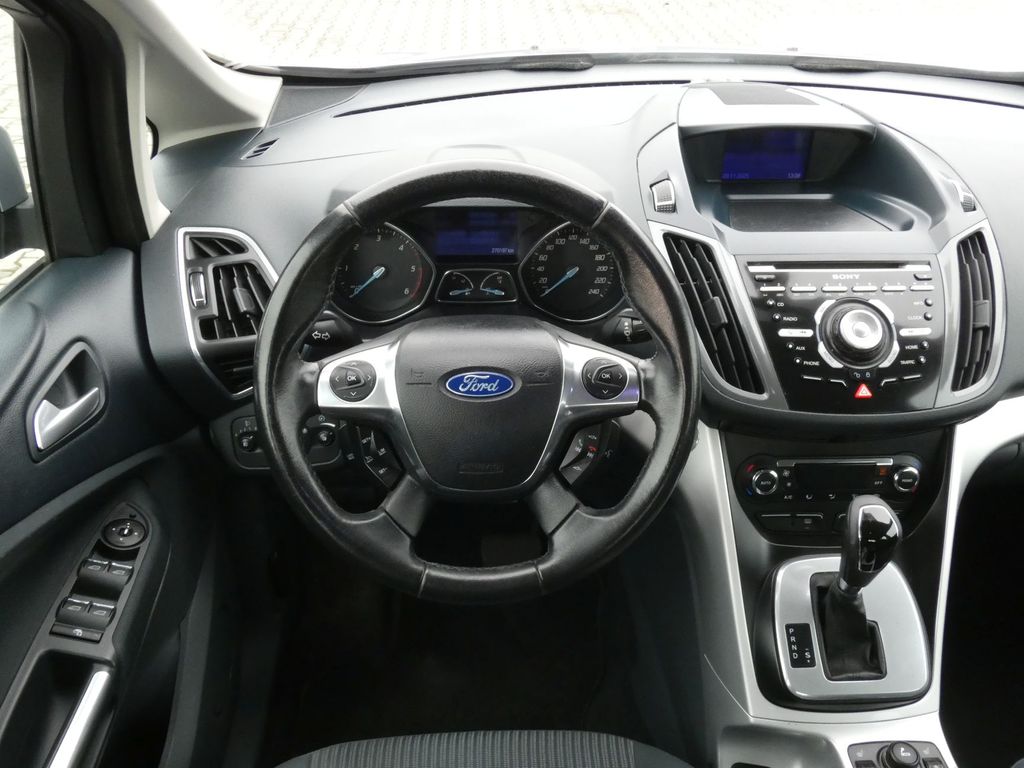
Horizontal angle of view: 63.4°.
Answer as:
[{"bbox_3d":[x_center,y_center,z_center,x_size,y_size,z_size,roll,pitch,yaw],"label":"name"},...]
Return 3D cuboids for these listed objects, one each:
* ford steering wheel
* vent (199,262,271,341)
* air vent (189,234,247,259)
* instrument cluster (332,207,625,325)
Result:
[{"bbox_3d":[-0.027,0.002,0.715,0.375,0.375,0.100,0,10,-3],"label":"ford steering wheel"},{"bbox_3d":[-0.284,-0.086,0.858,0.083,0.081,0.035,-8,15,-14],"label":"vent"},{"bbox_3d":[-0.301,-0.141,0.848,0.060,0.024,0.030,-8,15,-14],"label":"air vent"},{"bbox_3d":[-0.035,-0.126,0.872,0.308,0.128,0.055,0,13,-3],"label":"instrument cluster"}]

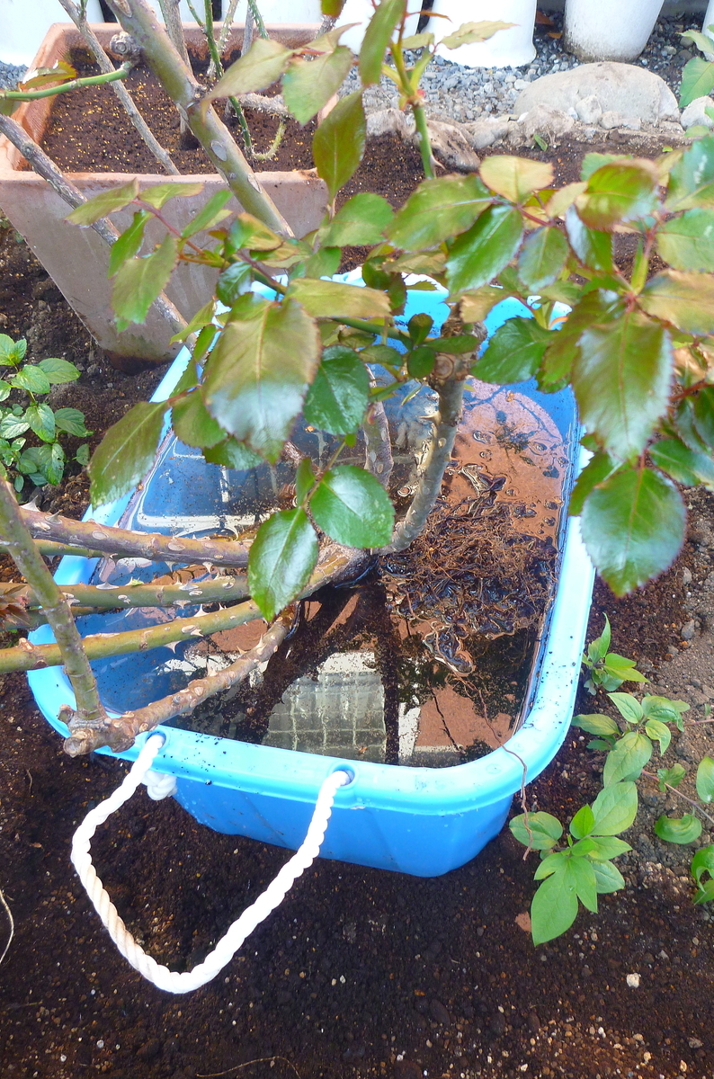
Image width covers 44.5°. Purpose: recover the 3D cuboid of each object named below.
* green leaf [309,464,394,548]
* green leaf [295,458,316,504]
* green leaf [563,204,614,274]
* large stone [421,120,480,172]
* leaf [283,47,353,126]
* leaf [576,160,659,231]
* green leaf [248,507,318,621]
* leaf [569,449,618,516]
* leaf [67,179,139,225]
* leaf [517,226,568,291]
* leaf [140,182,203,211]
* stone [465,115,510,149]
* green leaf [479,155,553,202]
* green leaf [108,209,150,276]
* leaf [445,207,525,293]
[{"bbox_3d":[0.000,-0.024,0.630,0.072,0.014,0.042,39,82,6],"label":"green leaf"},{"bbox_3d":[-0.033,-0.036,0.540,0.016,0.008,0.031,-10,63,35],"label":"green leaf"},{"bbox_3d":[0.145,-0.187,0.540,0.027,0.016,0.049,-27,84,-3],"label":"green leaf"},{"bbox_3d":[0.148,-0.631,1.400,0.070,0.058,0.100,-25,56,-19],"label":"large stone"},{"bbox_3d":[-0.024,-0.280,0.540,0.034,0.048,0.012,28,13,-9],"label":"leaf"},{"bbox_3d":[0.132,-0.173,0.440,0.041,0.033,0.011,13,12,12],"label":"leaf"},{"bbox_3d":[-0.047,0.016,0.550,0.043,0.012,0.074,18,82,-2],"label":"green leaf"},{"bbox_3d":[0.140,-0.033,0.510,0.050,0.009,0.030,-45,74,-2],"label":"leaf"},{"bbox_3d":[-0.165,-0.219,0.571,0.056,0.014,0.024,-30,69,-12],"label":"leaf"},{"bbox_3d":[0.115,-0.173,0.540,0.030,0.012,0.044,13,80,2],"label":"leaf"},{"bbox_3d":[-0.123,-0.228,0.580,0.041,0.011,0.026,-21,63,-14],"label":"leaf"},{"bbox_3d":[0.230,-0.710,1.522,0.080,0.055,0.065,6,49,6],"label":"stone"},{"bbox_3d":[0.097,-0.221,0.535,0.047,0.011,0.045,4,57,4],"label":"green leaf"},{"bbox_3d":[-0.150,-0.193,0.570,0.027,0.014,0.048,34,96,35],"label":"green leaf"},{"bbox_3d":[0.070,-0.159,0.480,0.033,0.011,0.059,41,95,4],"label":"leaf"}]

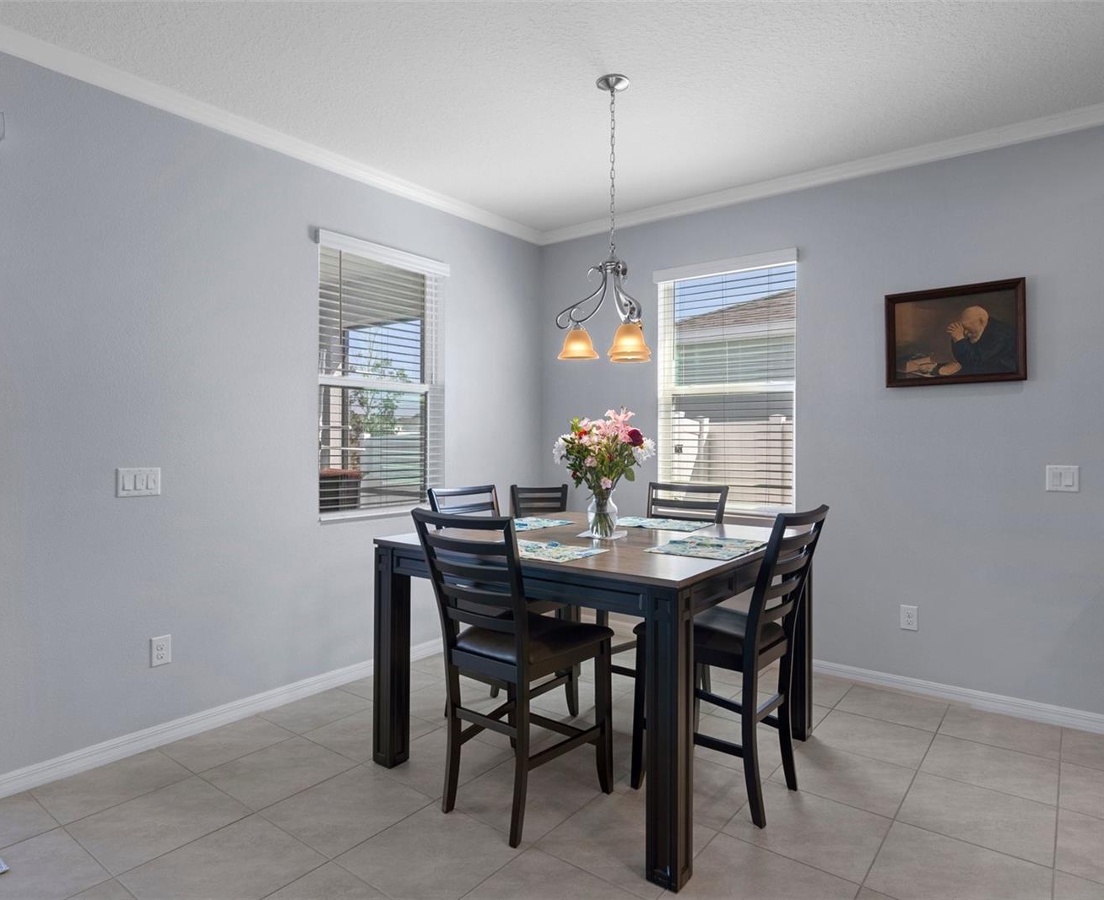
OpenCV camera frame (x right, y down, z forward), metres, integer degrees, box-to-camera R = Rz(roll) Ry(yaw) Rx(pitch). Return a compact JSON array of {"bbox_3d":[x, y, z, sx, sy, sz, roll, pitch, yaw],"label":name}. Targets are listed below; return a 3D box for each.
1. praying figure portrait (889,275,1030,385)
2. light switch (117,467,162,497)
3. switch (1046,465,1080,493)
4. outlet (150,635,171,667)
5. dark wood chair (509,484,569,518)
[{"bbox_3d":[2.026,-0.577,3.225,0.595,0.487,0.030,1,1,36],"label":"praying figure portrait"},{"bbox_3d":[-1.754,0.138,2.710,0.010,0.120,0.168,1,1,40],"label":"light switch"},{"bbox_3d":[2.392,0.135,2.986,0.121,0.120,0.010,1,1,36],"label":"switch"},{"bbox_3d":[-1.706,0.878,2.781,0.010,0.123,0.081,1,1,40],"label":"outlet"},{"bbox_3d":[-0.081,0.762,4.143,0.430,1.020,0.520,0,1,-6],"label":"dark wood chair"}]

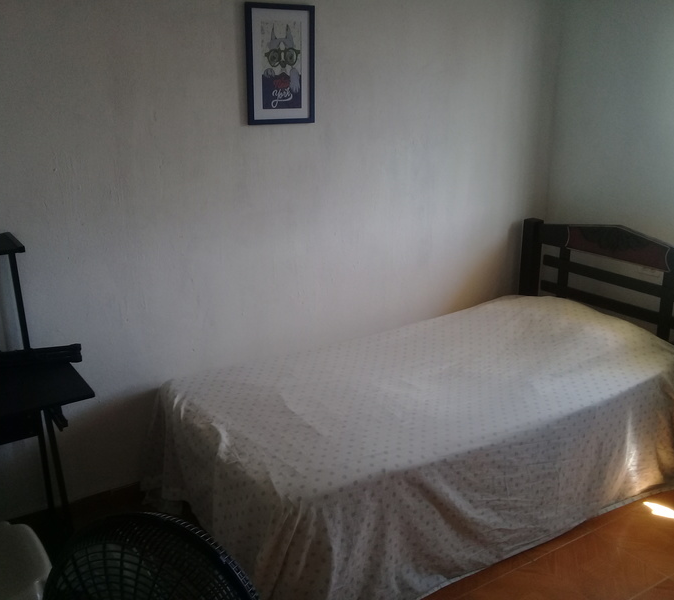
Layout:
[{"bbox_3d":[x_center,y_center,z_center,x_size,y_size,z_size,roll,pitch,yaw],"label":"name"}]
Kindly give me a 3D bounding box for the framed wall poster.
[{"bbox_3d":[-0.208,-0.884,2.704,0.288,0.427,0.020,-11,21,-31],"label":"framed wall poster"}]

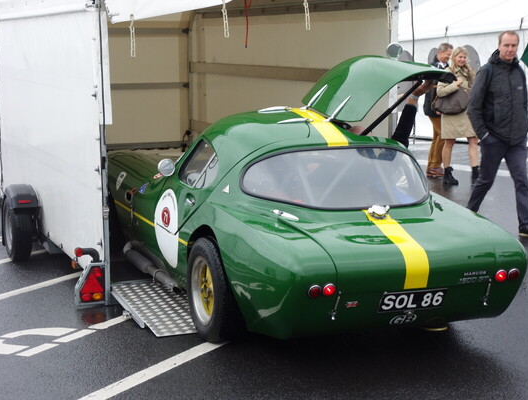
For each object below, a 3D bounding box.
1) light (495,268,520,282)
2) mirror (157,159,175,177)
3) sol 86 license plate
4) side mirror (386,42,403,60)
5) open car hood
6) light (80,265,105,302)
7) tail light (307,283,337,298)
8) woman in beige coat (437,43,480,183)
[{"bbox_3d":[1.234,0.382,5.734,0.145,0.070,0.045,-3,8,-21],"label":"light"},{"bbox_3d":[-0.603,-0.199,6.967,0.110,0.110,0.060,-3,8,-21],"label":"mirror"},{"bbox_3d":[0.728,0.494,5.546,0.360,0.115,0.015,-3,31,-21],"label":"sol 86 license plate"},{"bbox_3d":[0.848,-0.965,7.364,0.115,0.120,0.060,-3,8,-21],"label":"side mirror"},{"bbox_3d":[0.718,-0.686,7.005,0.920,0.400,0.800,-3,8,-21],"label":"open car hood"},{"bbox_3d":[-1.053,0.520,6.956,0.165,0.225,0.060,-3,8,-21],"label":"light"},{"bbox_3d":[0.276,0.429,5.355,0.145,0.070,0.045,-3,8,-21],"label":"tail light"},{"bbox_3d":[2.282,-1.004,13.329,0.500,1.620,0.380,-4,9,-25],"label":"woman in beige coat"}]

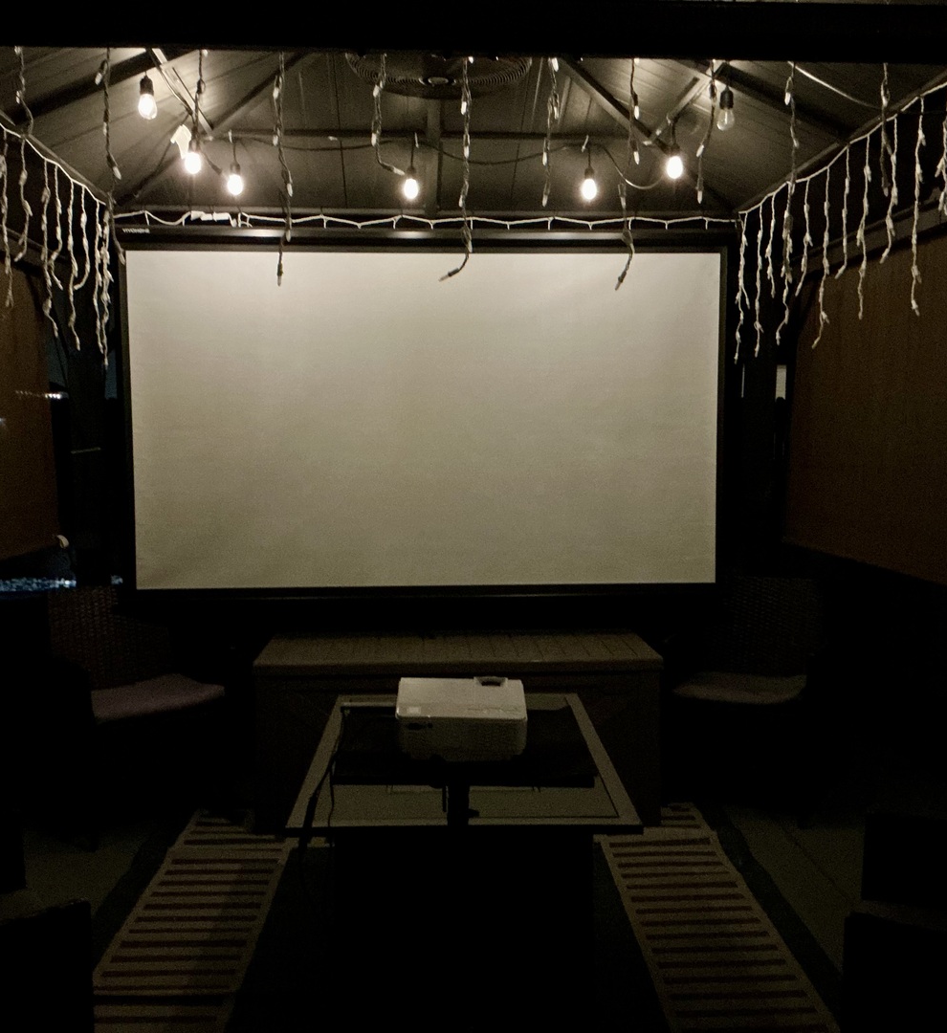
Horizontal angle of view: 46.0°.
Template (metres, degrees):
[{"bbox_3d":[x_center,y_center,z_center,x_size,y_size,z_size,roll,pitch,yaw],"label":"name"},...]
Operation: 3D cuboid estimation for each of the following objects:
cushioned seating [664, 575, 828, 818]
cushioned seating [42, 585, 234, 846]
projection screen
[{"bbox_3d":[1.038,0.659,4.183,0.600,0.800,0.580,2,5,28],"label":"cushioned seating"},{"bbox_3d":[-1.254,0.676,4.028,0.600,0.800,0.580,-4,6,-41],"label":"cushioned seating"},{"bbox_3d":[-0.168,-0.358,4.200,2.220,1.260,0.040,0,5,-2],"label":"projection screen"}]

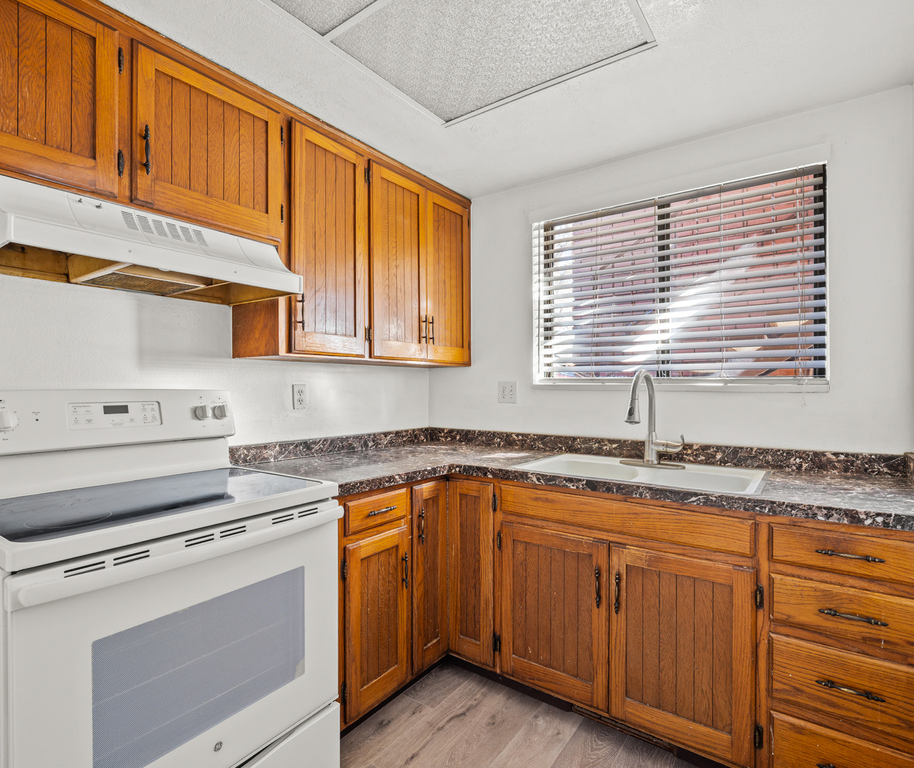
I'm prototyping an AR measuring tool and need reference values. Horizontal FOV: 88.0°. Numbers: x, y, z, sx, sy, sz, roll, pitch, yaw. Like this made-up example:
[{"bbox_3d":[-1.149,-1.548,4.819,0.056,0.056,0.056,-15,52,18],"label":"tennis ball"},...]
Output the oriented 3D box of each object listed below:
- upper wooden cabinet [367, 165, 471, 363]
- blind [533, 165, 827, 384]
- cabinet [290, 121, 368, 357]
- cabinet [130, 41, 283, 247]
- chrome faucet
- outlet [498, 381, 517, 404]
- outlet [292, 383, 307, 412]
[{"bbox_3d":[-0.279,-0.542,2.459,0.335,0.883,0.745,0,-1,37],"label":"upper wooden cabinet"},{"bbox_3d":[0.918,-0.413,2.154,1.200,0.837,0.055,0,-1,36],"label":"blind"},{"bbox_3d":[-0.498,-0.544,1.887,0.035,0.866,0.345,0,-1,37],"label":"cabinet"},{"bbox_3d":[-0.905,-0.740,1.618,0.335,0.470,0.465,0,-1,37],"label":"cabinet"},{"bbox_3d":[0.749,0.138,1.893,0.265,0.388,0.280,0,-1,36],"label":"chrome faucet"},{"bbox_3d":[0.275,0.047,2.549,0.116,0.114,0.010,0,-1,36],"label":"outlet"},{"bbox_3d":[-0.712,0.059,2.144,0.010,0.114,0.070,0,-1,37],"label":"outlet"}]

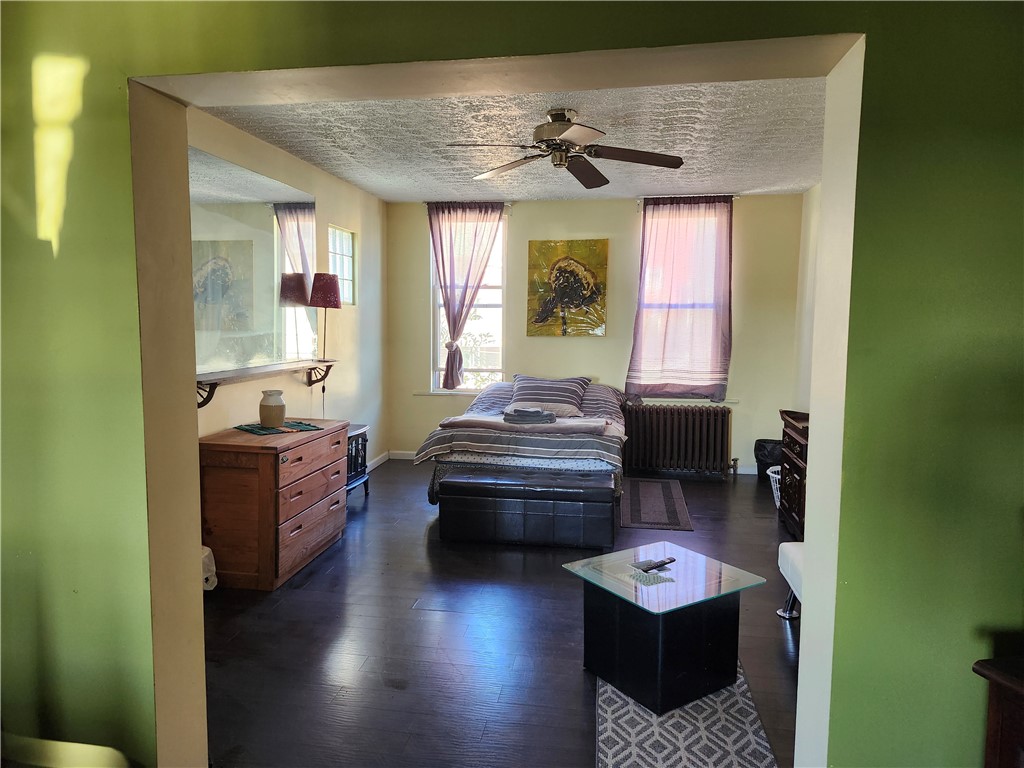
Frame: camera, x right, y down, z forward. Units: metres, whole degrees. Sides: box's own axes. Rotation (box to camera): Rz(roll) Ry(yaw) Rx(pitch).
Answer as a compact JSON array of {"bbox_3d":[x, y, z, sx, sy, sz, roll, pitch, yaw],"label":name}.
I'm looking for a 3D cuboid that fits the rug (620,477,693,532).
[{"bbox_3d":[1.123,0.924,5.398,0.493,0.012,1.539,1,5,9],"label":"rug"}]

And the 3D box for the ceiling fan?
[{"bbox_3d":[0.298,-1.369,3.804,1.307,0.314,1.321,1,5,9],"label":"ceiling fan"}]

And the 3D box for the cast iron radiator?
[{"bbox_3d":[1.536,0.530,6.420,0.971,0.664,0.189,1,5,10],"label":"cast iron radiator"}]

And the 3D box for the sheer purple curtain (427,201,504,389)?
[{"bbox_3d":[-0.450,-0.854,6.720,0.733,1.827,0.098,1,5,10],"label":"sheer purple curtain"}]

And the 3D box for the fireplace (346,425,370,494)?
[{"bbox_3d":[-1.321,0.650,5.397,0.314,0.559,0.503,1,5,10],"label":"fireplace"}]

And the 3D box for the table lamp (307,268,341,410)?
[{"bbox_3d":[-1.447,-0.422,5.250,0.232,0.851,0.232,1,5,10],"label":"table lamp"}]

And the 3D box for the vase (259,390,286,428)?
[{"bbox_3d":[-1.493,0.149,4.238,0.157,0.236,0.157,1,5,10],"label":"vase"}]

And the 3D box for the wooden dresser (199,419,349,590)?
[{"bbox_3d":[-1.408,0.657,4.009,0.556,0.753,0.910,1,5,9],"label":"wooden dresser"}]

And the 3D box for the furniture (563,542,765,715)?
[{"bbox_3d":[0.591,0.952,2.696,0.556,0.421,0.556,-3,6,-34],"label":"furniture"}]

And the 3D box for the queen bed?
[{"bbox_3d":[0.182,0.464,5.627,1.502,0.912,2.235,1,5,10],"label":"queen bed"}]

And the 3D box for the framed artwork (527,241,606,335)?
[{"bbox_3d":[0.537,-0.926,6.604,0.775,0.929,0.035,1,5,10],"label":"framed artwork"}]

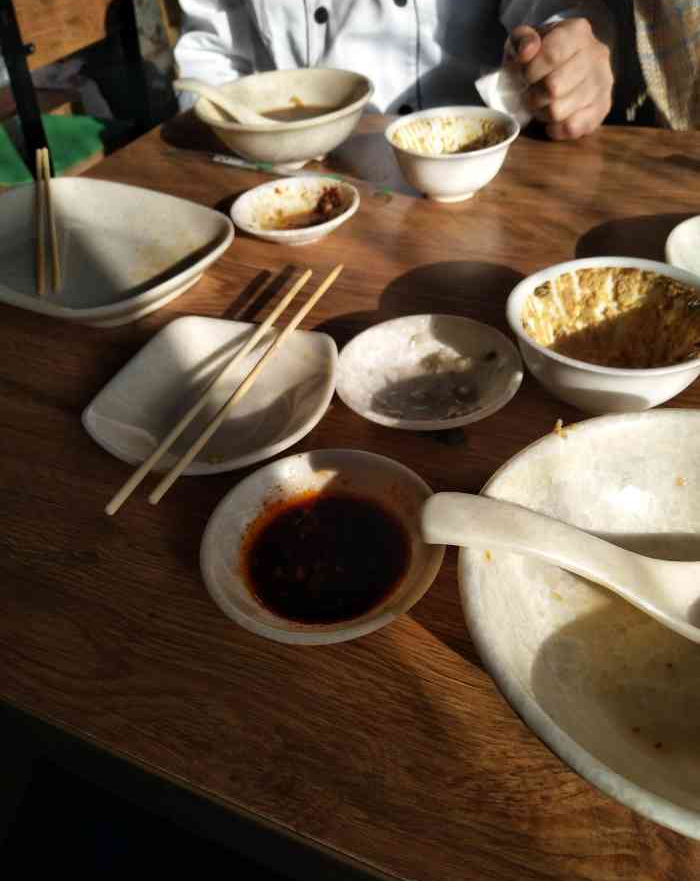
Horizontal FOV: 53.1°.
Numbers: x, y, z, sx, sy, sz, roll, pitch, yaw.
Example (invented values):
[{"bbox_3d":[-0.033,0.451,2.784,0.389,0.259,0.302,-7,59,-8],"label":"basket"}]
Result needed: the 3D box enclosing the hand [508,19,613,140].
[{"bbox_3d":[0.188,-0.332,0.645,0.085,0.088,0.090,-23,46,-16],"label":"hand"}]

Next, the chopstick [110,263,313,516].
[{"bbox_3d":[-0.071,-0.040,0.402,0.005,0.005,0.220,13,47,20],"label":"chopstick"}]

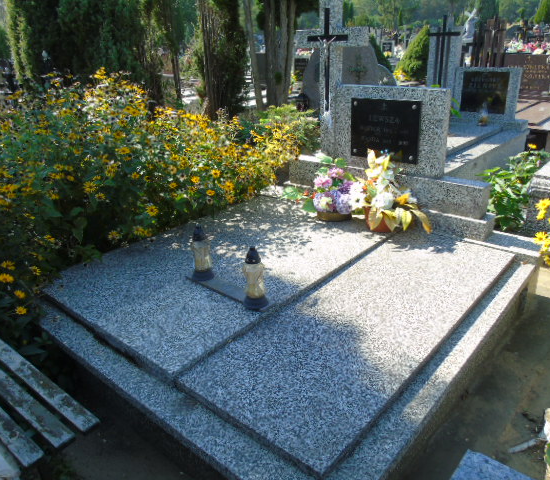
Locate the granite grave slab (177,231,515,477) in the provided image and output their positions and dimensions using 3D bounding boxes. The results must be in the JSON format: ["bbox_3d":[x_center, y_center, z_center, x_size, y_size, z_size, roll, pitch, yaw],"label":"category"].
[{"bbox_3d":[0.462,0.327,2.136,0.680,0.042,1.760,16,30,39],"label":"granite grave slab"}]

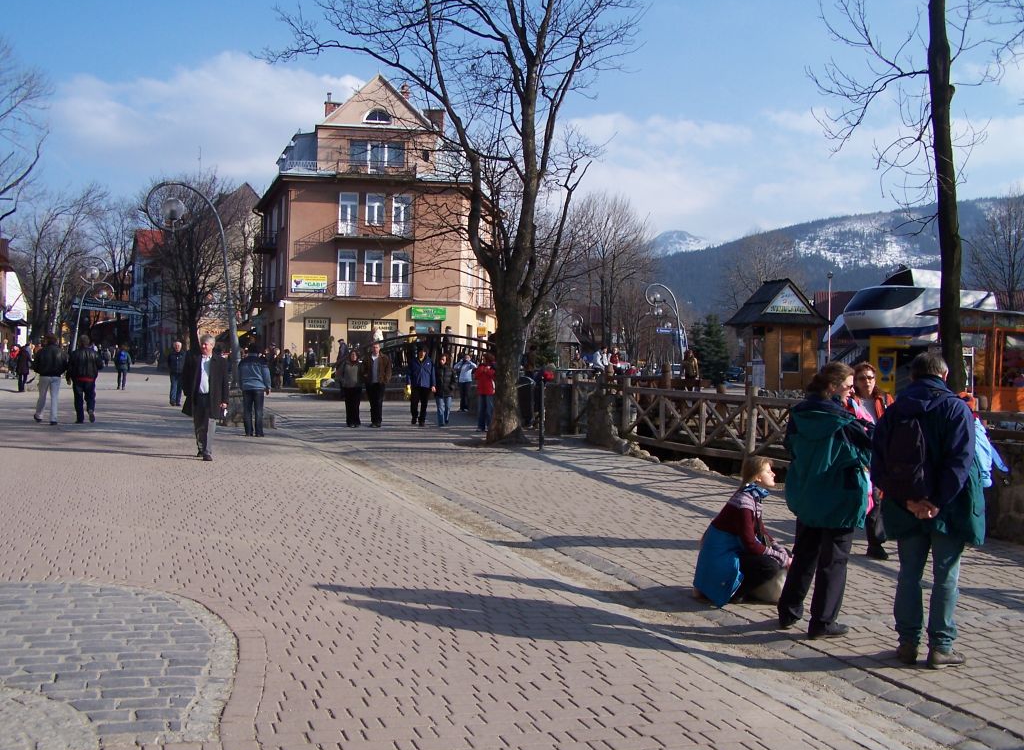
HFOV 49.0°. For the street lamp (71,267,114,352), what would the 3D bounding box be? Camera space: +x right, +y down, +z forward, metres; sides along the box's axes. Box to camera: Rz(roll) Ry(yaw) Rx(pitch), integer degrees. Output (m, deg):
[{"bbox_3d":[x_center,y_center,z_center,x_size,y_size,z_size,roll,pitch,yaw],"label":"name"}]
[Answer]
[{"bbox_3d":[-22.365,-2.962,60.000,2.300,4.400,0.500,1,0,-21],"label":"street lamp"}]

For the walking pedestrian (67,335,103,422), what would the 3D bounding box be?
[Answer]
[{"bbox_3d":[-8.560,0.090,22.500,0.640,1.760,0.500,2,-1,-18],"label":"walking pedestrian"}]

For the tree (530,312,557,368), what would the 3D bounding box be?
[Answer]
[{"bbox_3d":[1.450,-1.100,51.000,1.600,3.600,1.600,1,-1,0],"label":"tree"}]

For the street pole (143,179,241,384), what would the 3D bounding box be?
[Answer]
[{"bbox_3d":[-6.800,-1.954,24.000,2.150,4.500,0.500,1,0,-22],"label":"street pole"}]

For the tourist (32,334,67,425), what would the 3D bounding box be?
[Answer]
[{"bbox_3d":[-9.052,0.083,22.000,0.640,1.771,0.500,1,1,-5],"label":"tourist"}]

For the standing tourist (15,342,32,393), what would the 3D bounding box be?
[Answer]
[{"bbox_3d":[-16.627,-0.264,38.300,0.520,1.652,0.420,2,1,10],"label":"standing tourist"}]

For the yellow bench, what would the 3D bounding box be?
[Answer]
[{"bbox_3d":[-7.291,0.203,41.500,1.150,0.997,0.850,2,1,40],"label":"yellow bench"}]

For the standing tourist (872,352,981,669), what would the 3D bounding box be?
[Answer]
[{"bbox_3d":[2.305,0.737,6.250,0.580,1.724,0.500,2,1,40],"label":"standing tourist"}]

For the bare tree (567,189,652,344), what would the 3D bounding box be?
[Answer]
[{"bbox_3d":[5.783,-5.137,66.000,5.000,11.200,5.000,1,0,0],"label":"bare tree"}]

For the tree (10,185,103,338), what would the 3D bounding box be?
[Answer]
[{"bbox_3d":[-22.742,-4.758,56.000,4.800,9.500,4.800,1,0,0],"label":"tree"}]

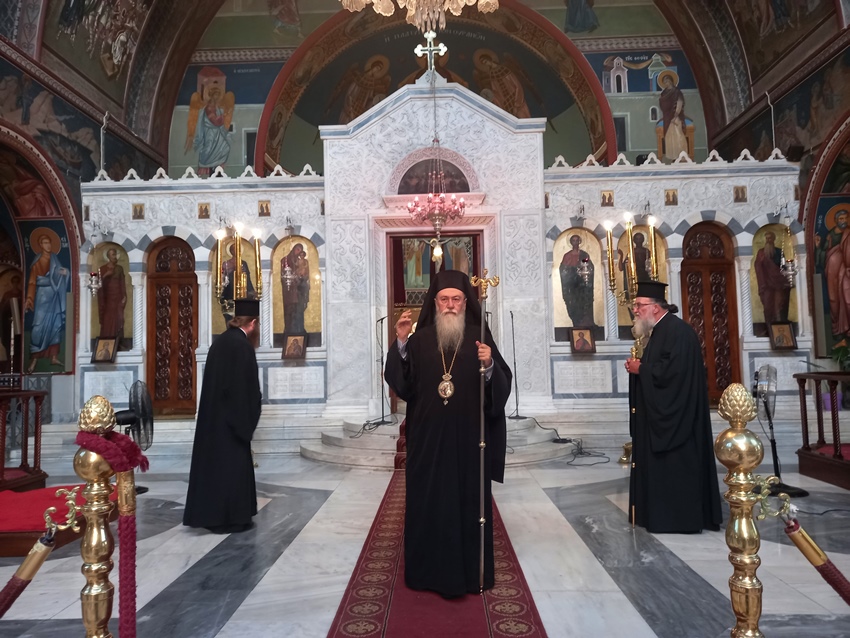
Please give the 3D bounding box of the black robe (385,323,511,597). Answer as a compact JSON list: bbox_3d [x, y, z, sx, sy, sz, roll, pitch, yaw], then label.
[{"bbox_3d":[0.137,0.793,3.657,0.752,1.535,0.520,-1,-3,3],"label":"black robe"}]

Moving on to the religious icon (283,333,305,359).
[{"bbox_3d":[-1.941,0.419,9.192,0.340,0.400,0.050,-1,-23,1],"label":"religious icon"}]

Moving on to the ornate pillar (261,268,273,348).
[{"bbox_3d":[-2.449,-0.157,9.490,0.180,1.224,0.180,-1,-3,1],"label":"ornate pillar"}]

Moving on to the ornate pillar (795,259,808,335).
[{"bbox_3d":[5.622,-0.327,9.152,0.190,1.205,0.180,-1,-4,1],"label":"ornate pillar"}]

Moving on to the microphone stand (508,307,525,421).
[{"bbox_3d":[1.254,0.620,8.426,0.260,1.452,0.260,-1,-3,1],"label":"microphone stand"}]

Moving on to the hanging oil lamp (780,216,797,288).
[{"bbox_3d":[5.222,-0.970,8.804,0.220,1.070,0.220,-1,-4,1],"label":"hanging oil lamp"}]

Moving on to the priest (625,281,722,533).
[{"bbox_3d":[1.952,0.646,4.873,0.690,1.902,0.570,-2,-4,8],"label":"priest"}]

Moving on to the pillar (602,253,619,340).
[{"bbox_3d":[2.837,-0.292,9.368,0.180,1.239,0.180,-1,-3,1],"label":"pillar"}]

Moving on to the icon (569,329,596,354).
[{"bbox_3d":[2.341,0.332,9.072,0.345,0.400,0.040,-1,-22,1],"label":"icon"}]

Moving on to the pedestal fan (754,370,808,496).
[{"bbox_3d":[3.215,0.997,5.663,0.460,1.180,0.500,-3,-4,30],"label":"pedestal fan"}]

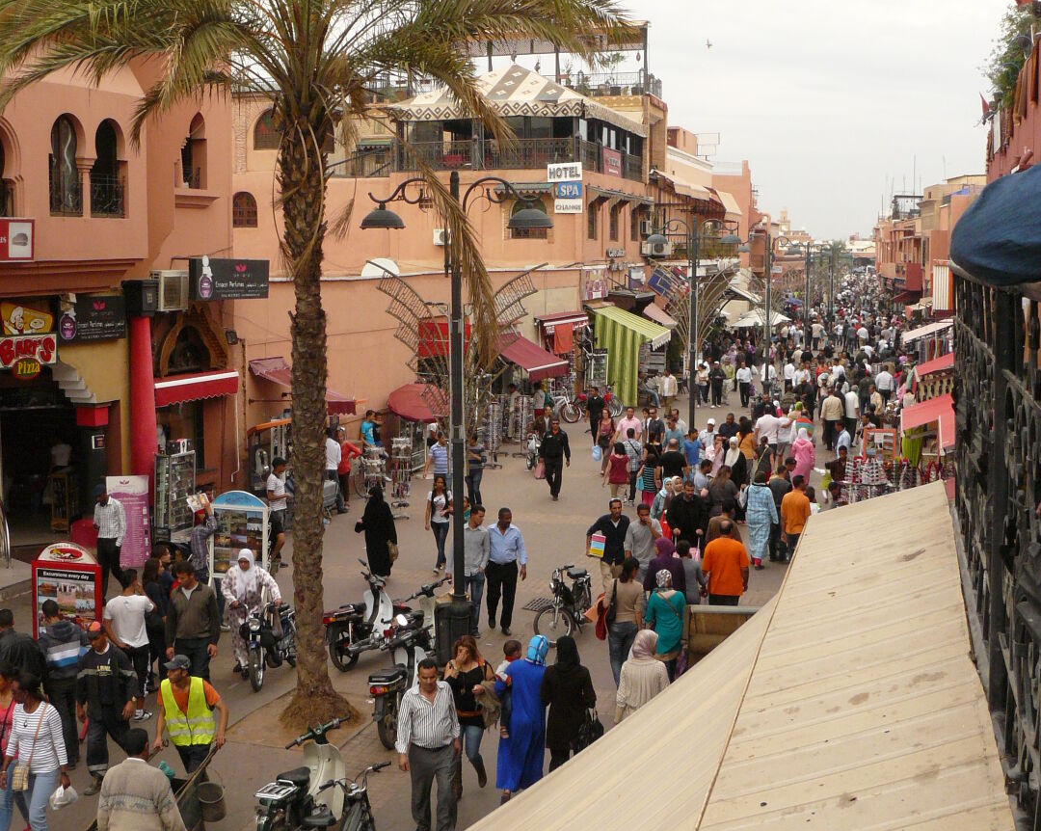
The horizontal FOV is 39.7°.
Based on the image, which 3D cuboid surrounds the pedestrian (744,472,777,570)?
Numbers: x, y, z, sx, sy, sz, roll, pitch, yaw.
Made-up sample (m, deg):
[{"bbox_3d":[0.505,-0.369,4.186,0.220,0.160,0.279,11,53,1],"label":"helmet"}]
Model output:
[{"bbox_3d":[4.203,1.776,25.283,0.560,1.700,0.420,2,7,14],"label":"pedestrian"}]

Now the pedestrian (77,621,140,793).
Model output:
[{"bbox_3d":[-4.158,2.916,14.565,0.580,1.720,0.500,0,6,1],"label":"pedestrian"}]

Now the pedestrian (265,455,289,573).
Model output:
[{"bbox_3d":[-4.101,1.654,24.219,0.460,1.800,0.460,-1,6,-8],"label":"pedestrian"}]

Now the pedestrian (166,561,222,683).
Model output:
[{"bbox_3d":[-3.918,2.608,17.299,0.620,1.750,0.360,0,6,-3],"label":"pedestrian"}]

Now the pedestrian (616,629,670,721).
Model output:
[{"bbox_3d":[1.249,2.956,14.654,0.520,1.620,0.360,1,6,8],"label":"pedestrian"}]

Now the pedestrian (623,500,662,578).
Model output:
[{"bbox_3d":[1.833,2.150,21.685,0.540,1.730,0.420,1,6,8],"label":"pedestrian"}]

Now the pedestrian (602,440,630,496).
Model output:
[{"bbox_3d":[2.018,1.328,29.924,0.480,1.570,0.360,1,6,6],"label":"pedestrian"}]

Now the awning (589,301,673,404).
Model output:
[{"bbox_3d":[4.292,-2.297,55.043,2.300,3.650,3.700,2,6,15],"label":"awning"}]

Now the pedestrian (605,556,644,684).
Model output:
[{"bbox_3d":[1.279,2.534,17.549,0.480,1.650,0.380,2,6,14],"label":"pedestrian"}]

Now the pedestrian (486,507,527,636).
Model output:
[{"bbox_3d":[-0.206,2.168,20.324,0.570,1.770,0.380,0,6,-4],"label":"pedestrian"}]

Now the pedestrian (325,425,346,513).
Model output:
[{"bbox_3d":[-3.911,1.172,30.178,0.500,1.750,0.450,4,7,30],"label":"pedestrian"}]

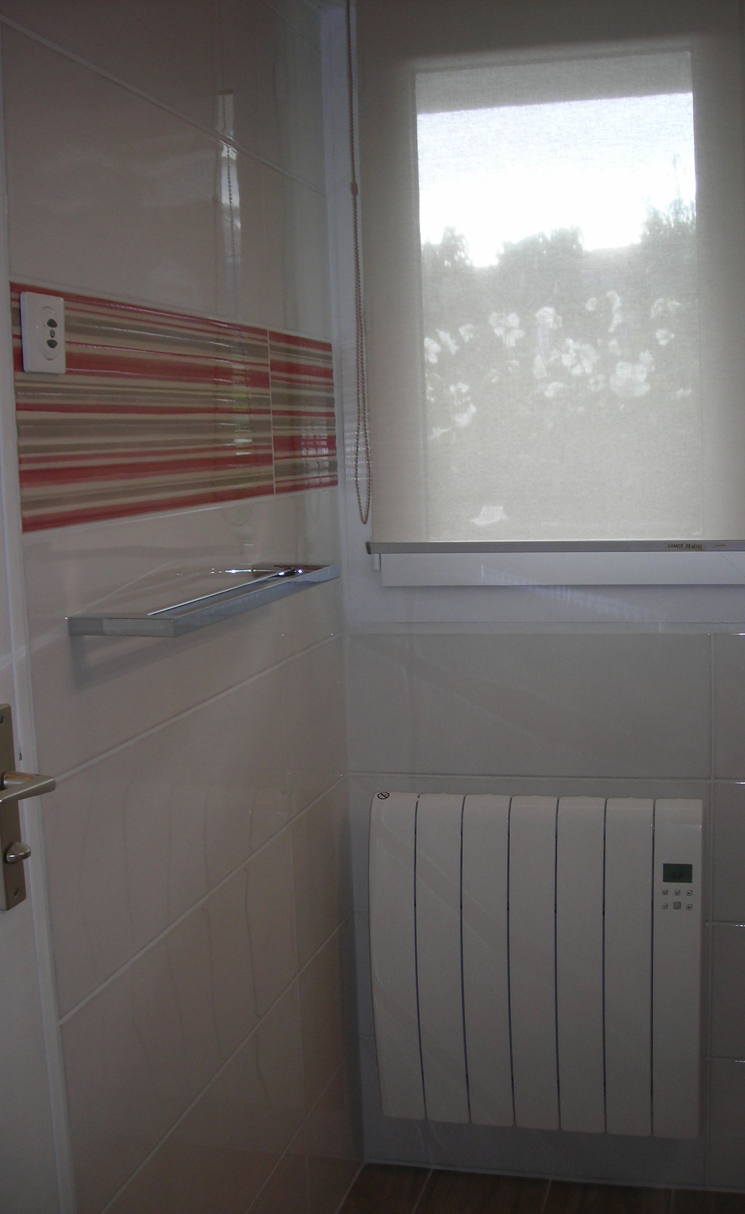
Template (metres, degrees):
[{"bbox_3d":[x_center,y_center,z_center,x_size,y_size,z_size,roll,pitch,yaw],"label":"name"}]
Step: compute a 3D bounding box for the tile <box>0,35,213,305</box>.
[{"bbox_3d":[-0.278,-0.466,1.520,0.015,0.250,0.558,0,7,15],"label":"tile"}]

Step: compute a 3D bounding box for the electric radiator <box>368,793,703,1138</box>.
[{"bbox_3d":[0.278,0.610,2.250,0.553,0.583,0.105,0,7,14],"label":"electric radiator"}]

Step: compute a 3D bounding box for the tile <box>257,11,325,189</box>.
[{"bbox_3d":[-0.131,-0.786,2.071,0.015,0.250,0.320,0,7,15],"label":"tile"}]

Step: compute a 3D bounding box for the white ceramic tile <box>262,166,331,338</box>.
[{"bbox_3d":[-0.122,-0.547,2.100,0.015,0.250,0.327,0,7,15],"label":"white ceramic tile"}]

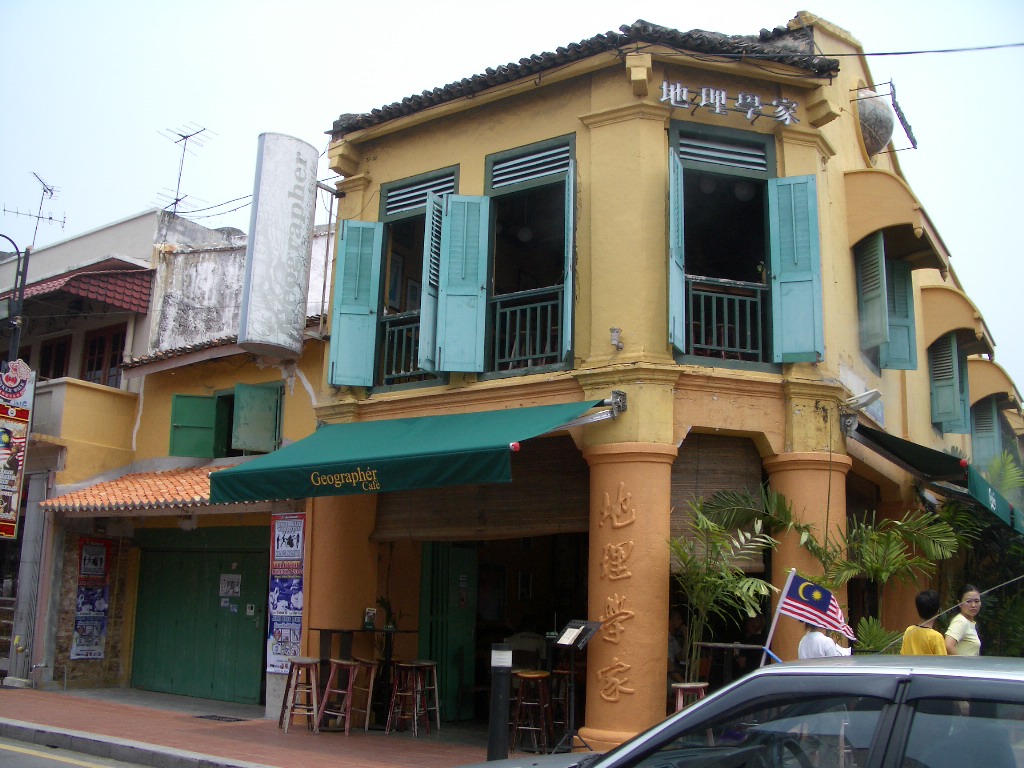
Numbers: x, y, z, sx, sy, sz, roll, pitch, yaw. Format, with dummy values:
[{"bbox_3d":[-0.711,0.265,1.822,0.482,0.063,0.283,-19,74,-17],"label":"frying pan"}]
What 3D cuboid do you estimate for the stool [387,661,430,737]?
[{"bbox_3d":[-1.117,3.415,11.282,0.370,0.740,0.370,-4,-13,26],"label":"stool"}]

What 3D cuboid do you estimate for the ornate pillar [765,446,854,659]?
[{"bbox_3d":[3.084,2.246,10.799,1.000,3.023,1.000,5,-12,-14],"label":"ornate pillar"}]

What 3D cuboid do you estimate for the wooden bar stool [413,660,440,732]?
[{"bbox_3d":[-0.989,3.461,11.485,0.370,0.740,0.370,1,-12,0],"label":"wooden bar stool"}]

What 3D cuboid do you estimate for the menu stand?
[{"bbox_3d":[0.607,2.889,9.865,0.420,1.260,0.480,13,-16,-43],"label":"menu stand"}]

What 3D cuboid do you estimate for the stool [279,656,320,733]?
[{"bbox_3d":[-2.201,3.249,10.828,0.365,0.715,0.365,1,-12,6],"label":"stool"}]

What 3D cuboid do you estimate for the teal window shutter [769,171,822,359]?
[{"bbox_3d":[3.073,-1.257,11.216,0.511,2.103,0.050,-2,-12,16],"label":"teal window shutter"}]

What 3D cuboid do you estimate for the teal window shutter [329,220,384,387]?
[{"bbox_3d":[-1.802,-0.946,12.018,0.509,1.975,0.050,3,-12,-5],"label":"teal window shutter"}]

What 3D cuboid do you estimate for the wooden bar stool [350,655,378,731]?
[{"bbox_3d":[-1.725,3.481,11.652,0.370,0.740,0.370,3,-13,21],"label":"wooden bar stool"}]

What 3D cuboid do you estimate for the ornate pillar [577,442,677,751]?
[{"bbox_3d":[1.095,2.051,9.897,0.900,2.880,0.900,2,-12,0],"label":"ornate pillar"}]

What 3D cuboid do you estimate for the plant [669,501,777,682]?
[{"bbox_3d":[2.004,2.377,10.025,1.100,2.395,1.000,5,-12,-14],"label":"plant"}]

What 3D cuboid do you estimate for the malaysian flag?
[{"bbox_3d":[1.623,1.185,5.500,0.420,0.215,0.080,22,-5,19],"label":"malaysian flag"}]

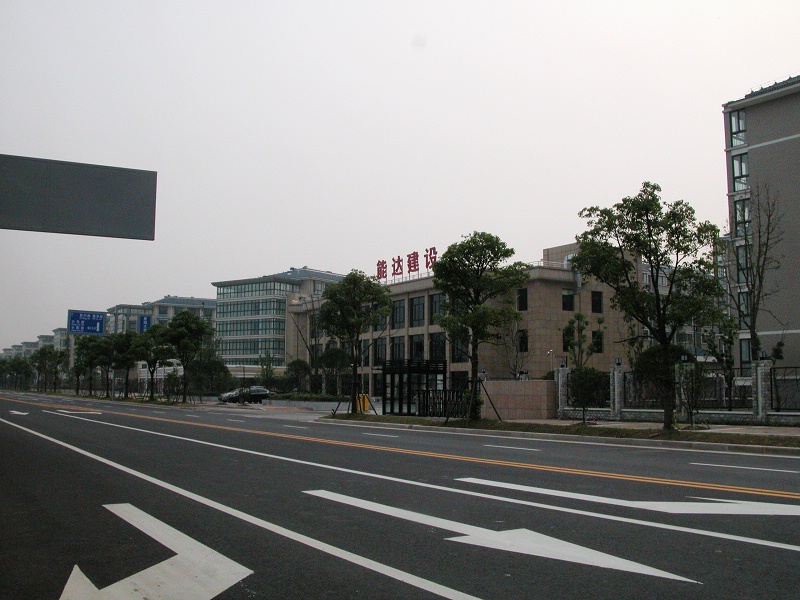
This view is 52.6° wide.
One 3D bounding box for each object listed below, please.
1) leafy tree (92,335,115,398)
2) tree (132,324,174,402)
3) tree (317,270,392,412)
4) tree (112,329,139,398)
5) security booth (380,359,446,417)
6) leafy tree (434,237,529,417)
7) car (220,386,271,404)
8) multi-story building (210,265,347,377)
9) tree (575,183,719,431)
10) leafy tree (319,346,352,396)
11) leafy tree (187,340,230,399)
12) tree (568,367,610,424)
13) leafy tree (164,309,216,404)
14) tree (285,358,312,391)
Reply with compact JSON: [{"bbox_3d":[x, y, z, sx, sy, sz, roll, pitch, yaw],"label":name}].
[{"bbox_3d":[-27.899,6.242,76.500,2.800,6.018,2.800,2,-7,-20],"label":"leafy tree"},{"bbox_3d":[-19.137,4.860,62.800,3.200,5.920,3.200,0,-6,0],"label":"tree"},{"bbox_3d":[-1.958,1.796,34.800,3.300,6.192,3.300,0,-6,-3],"label":"tree"},{"bbox_3d":[-23.856,5.597,70.300,2.600,5.890,2.600,0,-6,0],"label":"tree"},{"bbox_3d":[0.754,4.518,41.586,2.200,2.780,2.600,4,-8,-31],"label":"security booth"},{"bbox_3d":[2.751,0.827,27.300,3.300,6.340,3.300,0,-6,0],"label":"leafy tree"},{"bbox_3d":[-13.283,8.264,70.000,4.650,1.500,1.800,2,-7,-14],"label":"car"},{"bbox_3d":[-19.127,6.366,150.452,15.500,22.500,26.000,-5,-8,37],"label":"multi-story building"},{"bbox_3d":[6.217,0.145,20.400,3.800,6.279,3.800,-2,-7,17],"label":"tree"},{"bbox_3d":[-4.616,5.179,57.000,2.250,3.810,2.250,0,-6,0],"label":"leafy tree"},{"bbox_3d":[-16.572,6.122,70.000,3.800,5.114,3.800,2,-6,-13],"label":"leafy tree"},{"bbox_3d":[6.513,3.282,27.800,1.450,1.990,1.450,0,-6,0],"label":"tree"},{"bbox_3d":[-14.417,3.870,55.400,3.350,6.300,3.350,0,-6,0],"label":"leafy tree"},{"bbox_3d":[-10.289,7.983,82.000,2.800,4.045,2.800,1,-6,-7],"label":"tree"}]

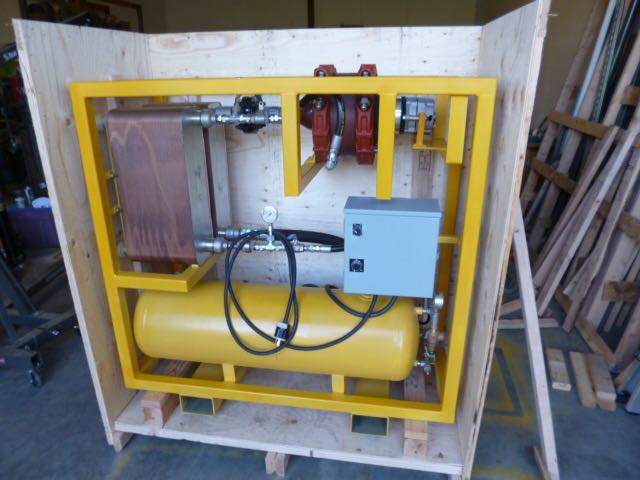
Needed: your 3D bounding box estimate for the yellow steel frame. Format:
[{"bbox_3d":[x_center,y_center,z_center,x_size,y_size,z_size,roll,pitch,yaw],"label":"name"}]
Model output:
[{"bbox_3d":[-0.125,-0.011,1.984,1.480,1.338,0.613,3,20,9],"label":"yellow steel frame"}]

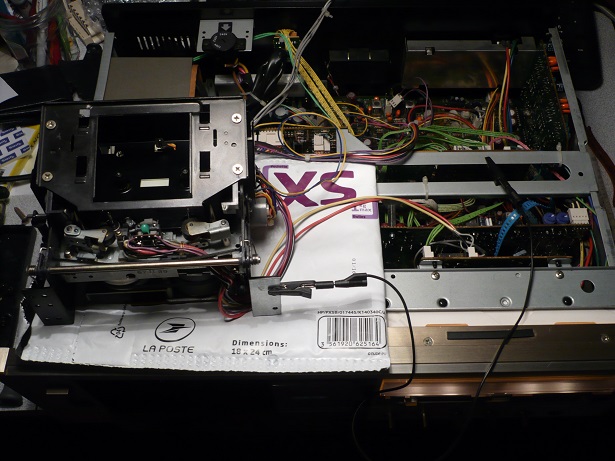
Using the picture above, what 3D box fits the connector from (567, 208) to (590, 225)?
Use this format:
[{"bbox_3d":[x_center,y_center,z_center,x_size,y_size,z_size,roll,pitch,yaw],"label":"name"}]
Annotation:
[{"bbox_3d":[0.222,-0.010,0.508,0.014,0.006,0.015,-1,62,1],"label":"connector"}]

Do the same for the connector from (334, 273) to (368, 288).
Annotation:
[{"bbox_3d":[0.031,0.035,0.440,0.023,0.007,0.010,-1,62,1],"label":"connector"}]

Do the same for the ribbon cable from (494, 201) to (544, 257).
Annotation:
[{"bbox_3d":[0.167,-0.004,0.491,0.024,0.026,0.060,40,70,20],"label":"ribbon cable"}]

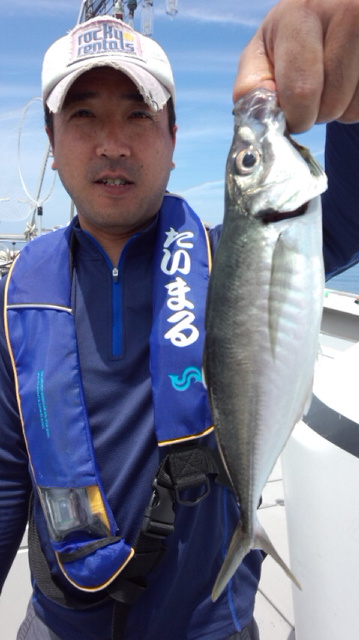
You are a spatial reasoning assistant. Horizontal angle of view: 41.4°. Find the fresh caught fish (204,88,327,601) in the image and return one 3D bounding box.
[{"bbox_3d":[0.045,0.024,0.250,0.064,0.272,0.040,0,10,0],"label":"fresh caught fish"}]

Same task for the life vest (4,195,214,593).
[{"bbox_3d":[-0.100,0.088,0.700,0.285,0.530,0.225,-1,10,-6],"label":"life vest"}]

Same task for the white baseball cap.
[{"bbox_3d":[-0.094,-0.316,0.620,0.178,0.150,0.260,0,2,-7],"label":"white baseball cap"}]

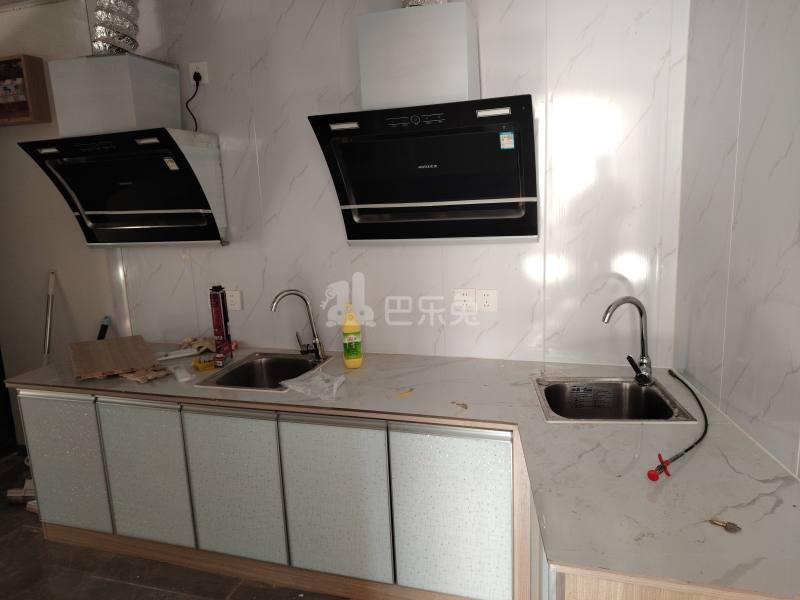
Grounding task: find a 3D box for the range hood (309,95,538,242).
[{"bbox_3d":[0.104,-0.428,1.987,0.742,0.456,0.360,1,11,17],"label":"range hood"}]

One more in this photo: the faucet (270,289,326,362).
[{"bbox_3d":[-0.423,0.112,2.333,0.216,0.319,0.062,-6,11,-17],"label":"faucet"}]

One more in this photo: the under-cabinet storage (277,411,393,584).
[{"bbox_3d":[-0.207,0.653,1.854,0.386,0.568,0.030,1,11,17],"label":"under-cabinet storage"}]

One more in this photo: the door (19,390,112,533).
[{"bbox_3d":[-1.295,0.632,2.173,0.382,0.567,0.020,1,11,18],"label":"door"}]

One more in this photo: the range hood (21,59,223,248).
[{"bbox_3d":[-1.181,-0.605,2.367,0.739,0.771,0.344,1,11,17],"label":"range hood"}]

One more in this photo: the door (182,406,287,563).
[{"bbox_3d":[-0.566,0.640,1.940,0.381,0.561,0.020,1,11,18],"label":"door"}]

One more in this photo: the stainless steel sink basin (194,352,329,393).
[{"bbox_3d":[-0.514,0.370,2.216,0.378,0.193,0.445,1,11,17],"label":"stainless steel sink basin"}]

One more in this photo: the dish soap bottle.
[{"bbox_3d":[-0.194,0.143,2.280,0.082,0.263,0.064,-2,11,2],"label":"dish soap bottle"}]

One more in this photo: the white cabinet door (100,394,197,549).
[{"bbox_3d":[-0.930,0.636,2.056,0.377,0.562,0.020,1,11,18],"label":"white cabinet door"}]

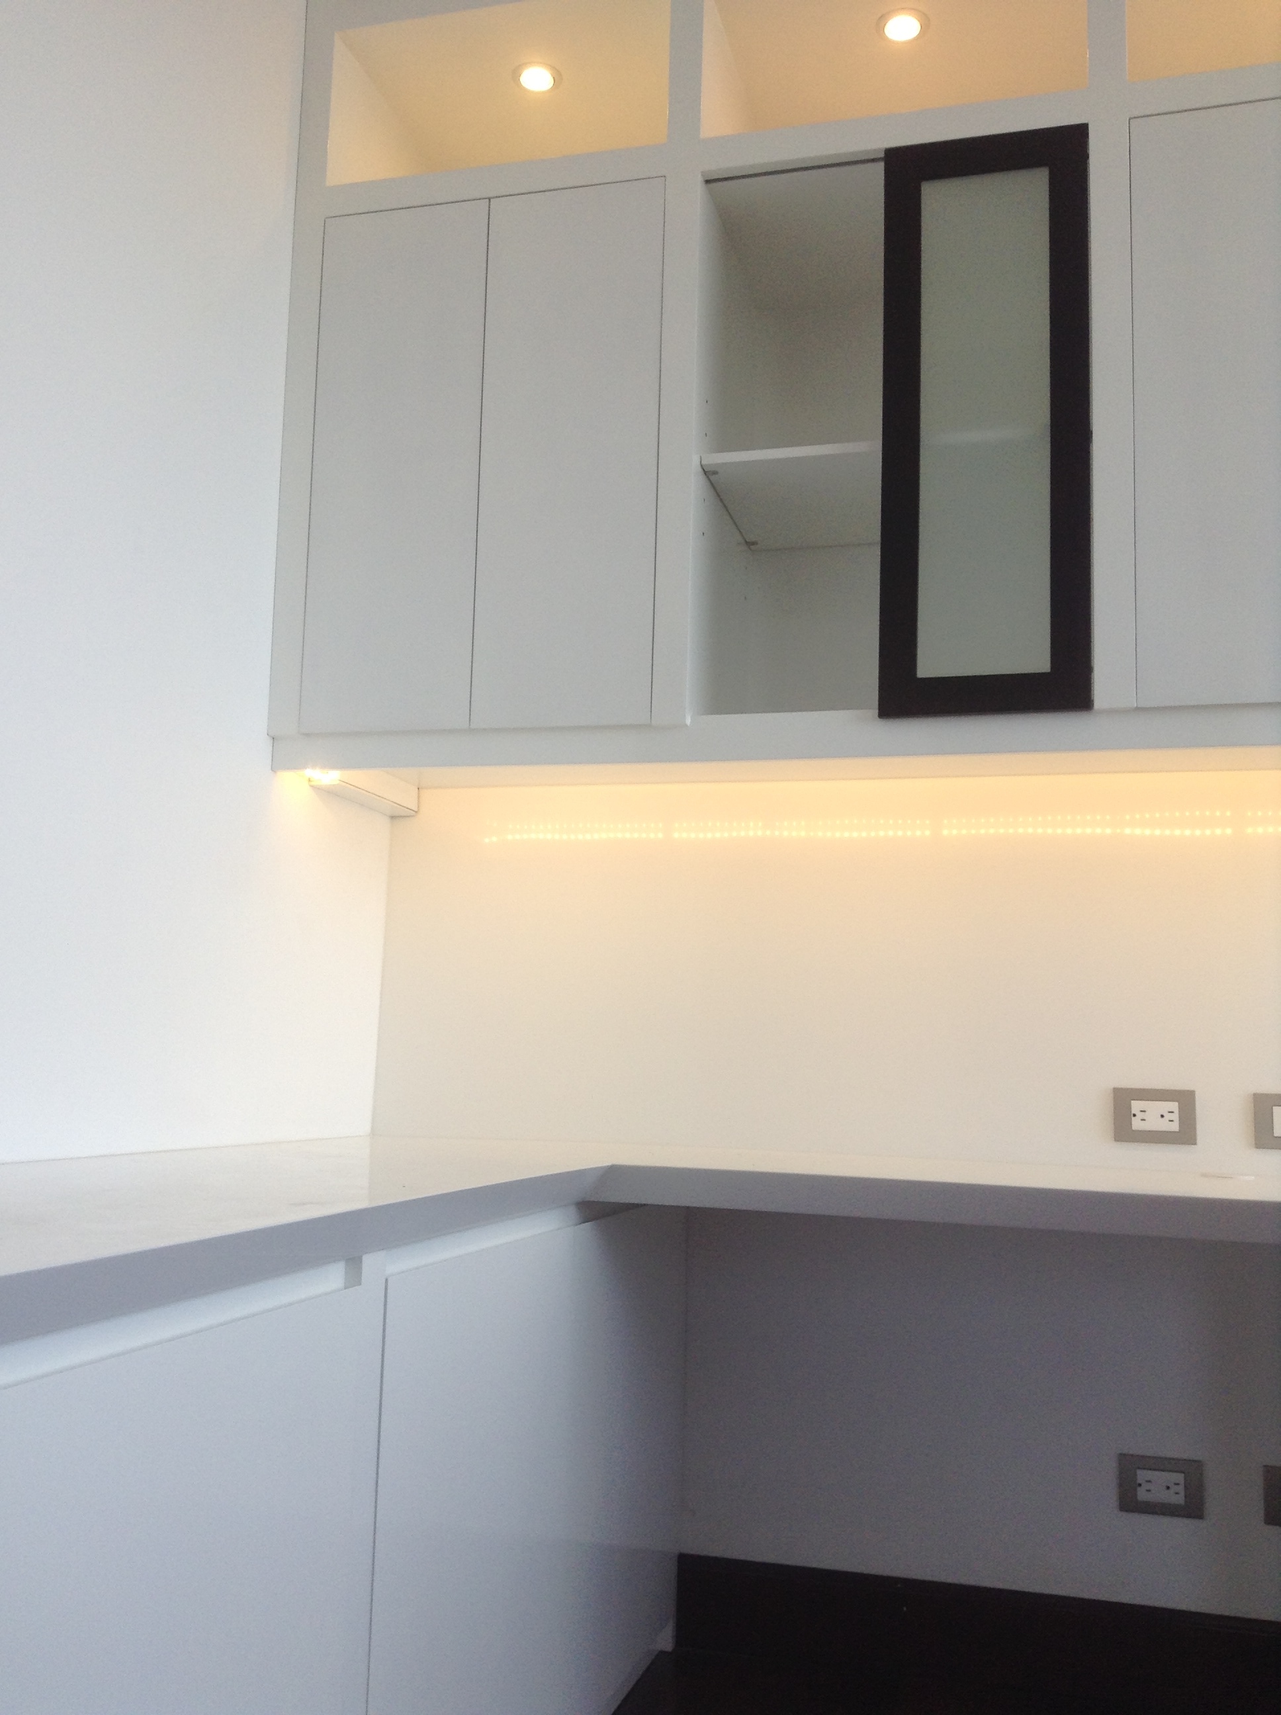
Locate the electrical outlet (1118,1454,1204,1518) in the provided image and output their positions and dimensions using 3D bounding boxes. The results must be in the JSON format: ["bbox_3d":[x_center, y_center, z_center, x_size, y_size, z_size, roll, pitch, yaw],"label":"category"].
[{"bbox_3d":[0.756,0.913,2.375,0.117,0.081,0.012,0,-7,16],"label":"electrical outlet"}]

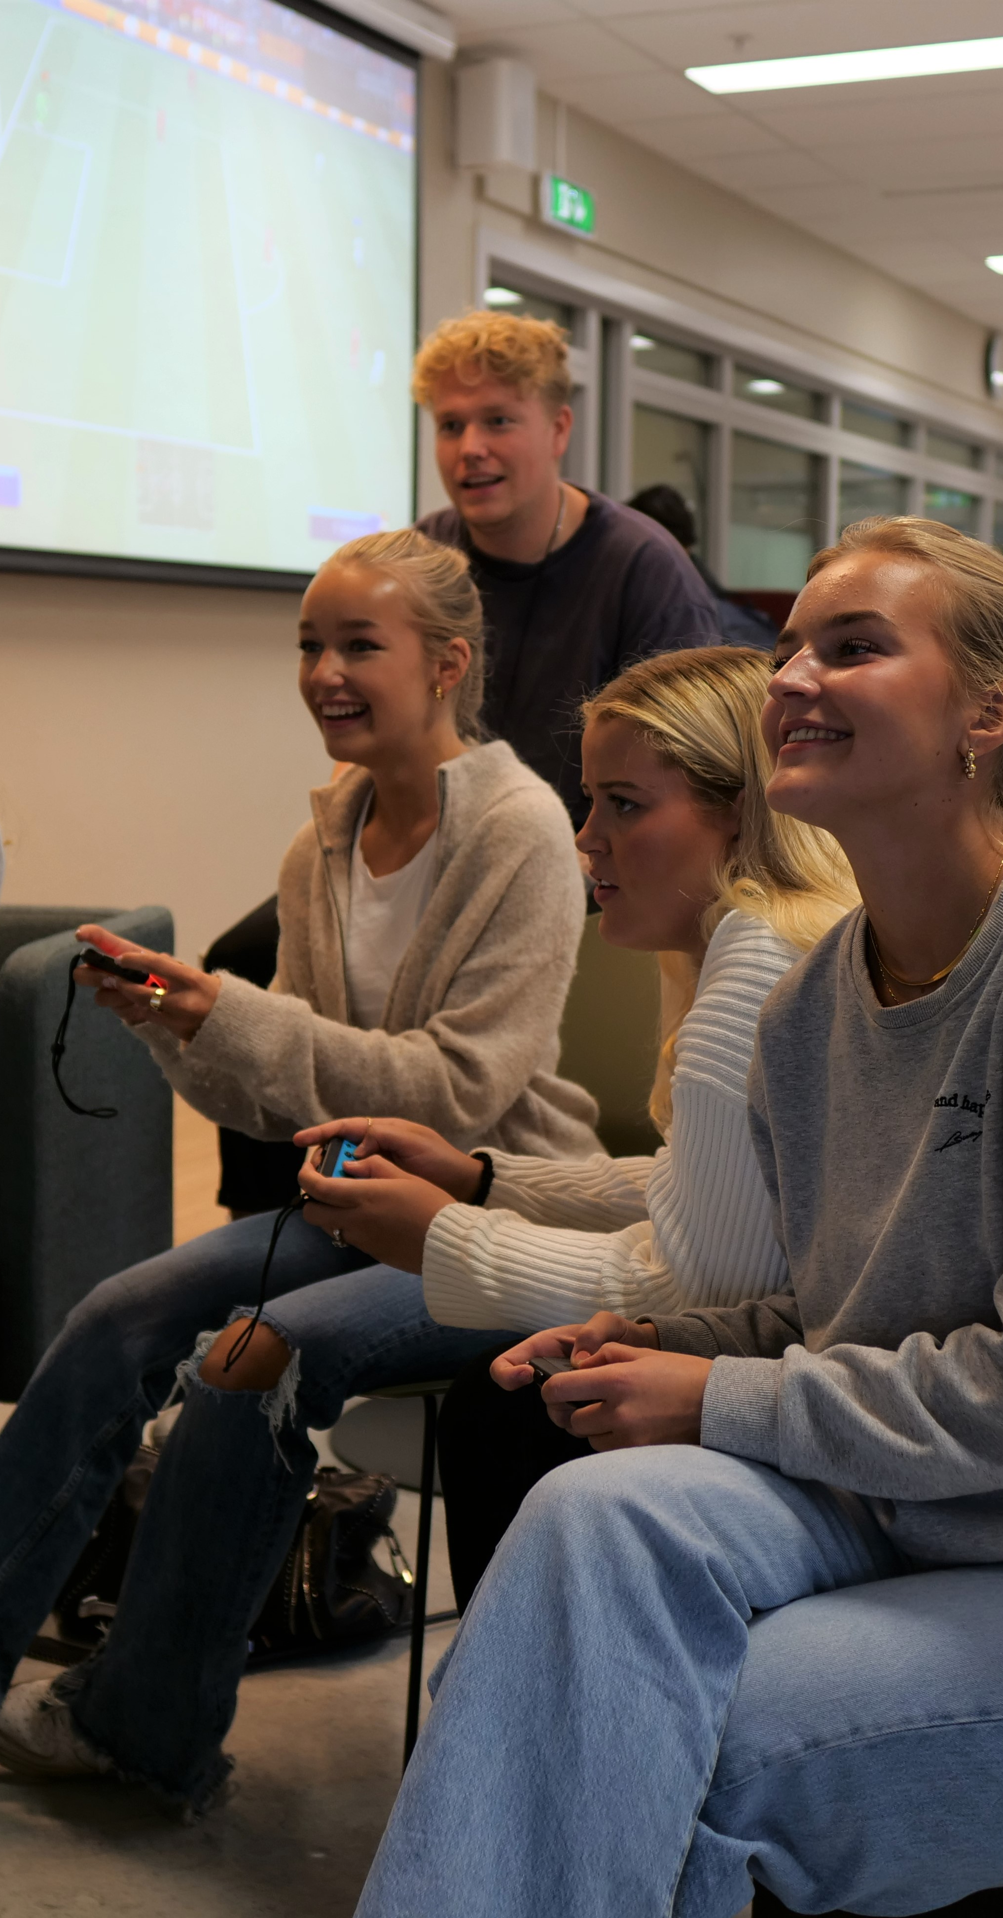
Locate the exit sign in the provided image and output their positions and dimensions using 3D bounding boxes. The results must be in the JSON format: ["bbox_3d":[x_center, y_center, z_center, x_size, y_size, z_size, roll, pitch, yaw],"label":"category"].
[{"bbox_3d":[0.204,-2.351,7.383,0.050,0.145,0.330,4,8,26],"label":"exit sign"}]

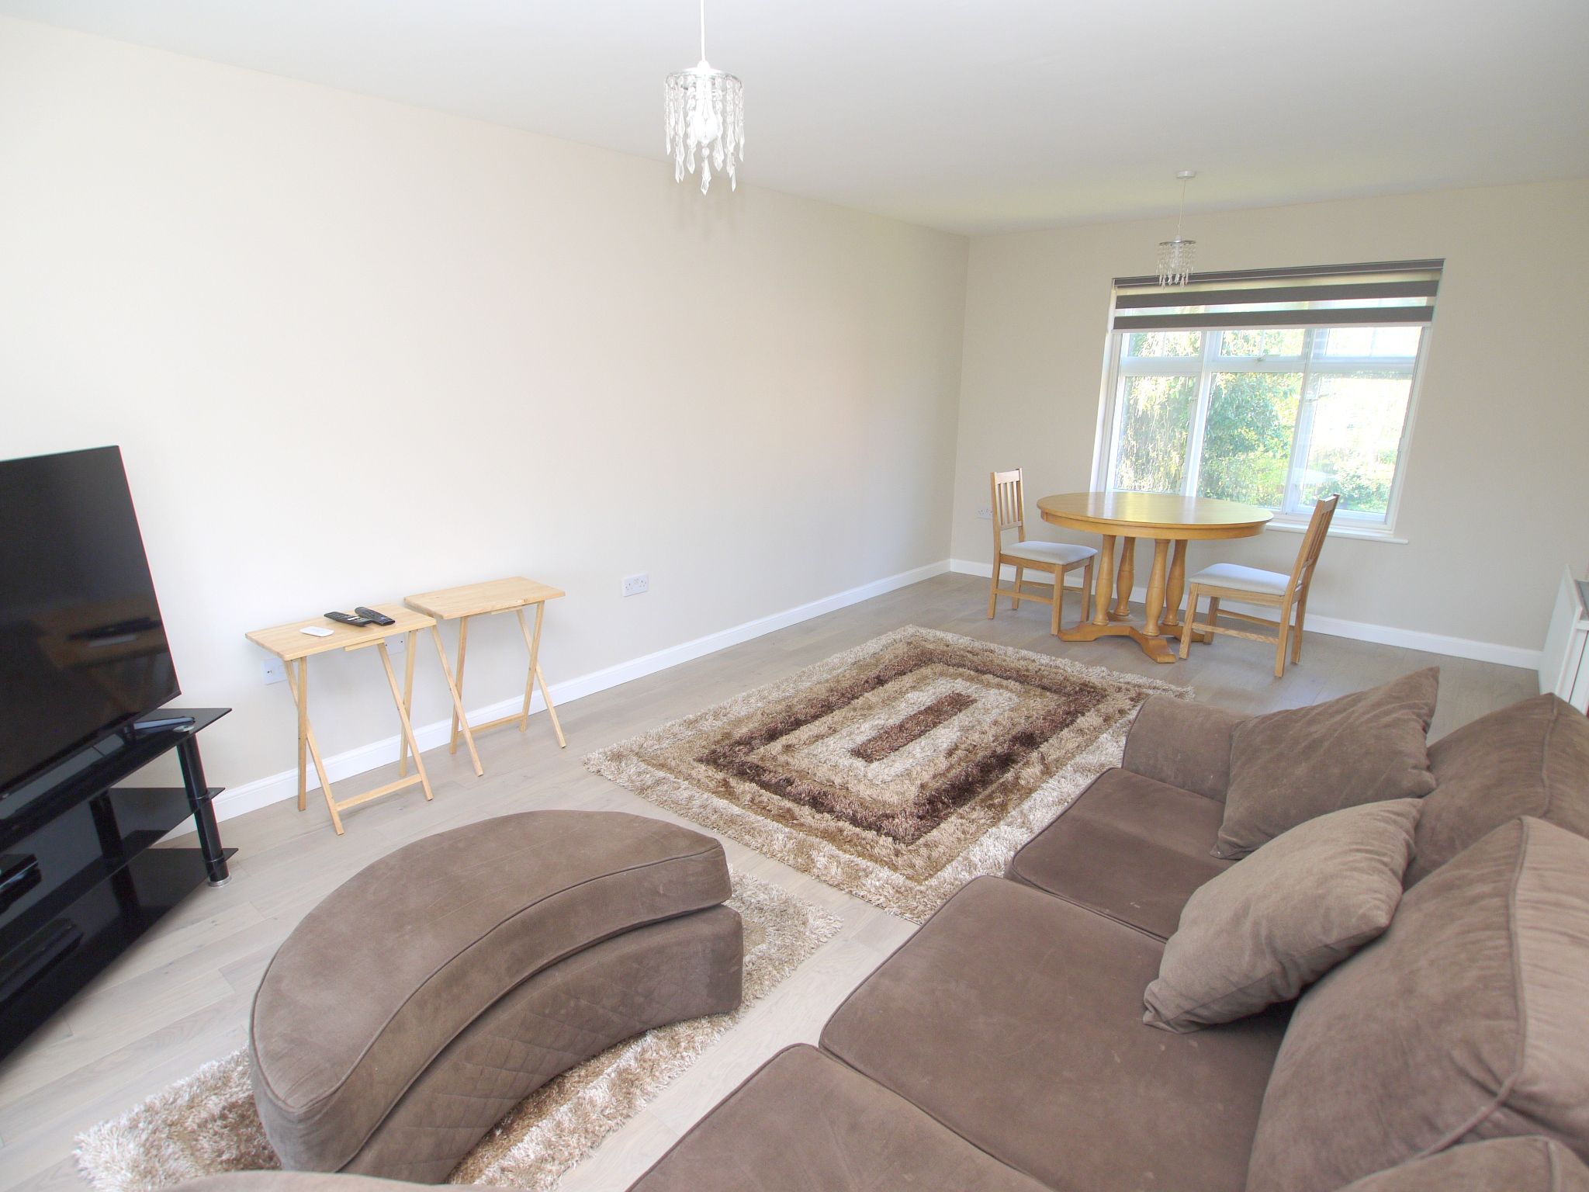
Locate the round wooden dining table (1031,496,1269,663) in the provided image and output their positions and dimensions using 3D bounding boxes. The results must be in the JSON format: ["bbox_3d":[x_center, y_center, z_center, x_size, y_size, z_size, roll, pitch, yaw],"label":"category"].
[{"bbox_3d":[1.964,-0.115,4.651,1.190,0.774,1.190,0,15,0],"label":"round wooden dining table"}]

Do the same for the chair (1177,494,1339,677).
[{"bbox_3d":[2.413,-0.089,4.303,0.555,0.910,0.425,13,20,39],"label":"chair"}]

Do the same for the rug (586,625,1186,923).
[{"bbox_3d":[0.539,0.547,3.633,1.565,0.040,2.310,13,20,39],"label":"rug"}]

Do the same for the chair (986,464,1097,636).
[{"bbox_3d":[1.497,-0.287,5.016,0.545,0.910,0.425,13,20,39],"label":"chair"}]

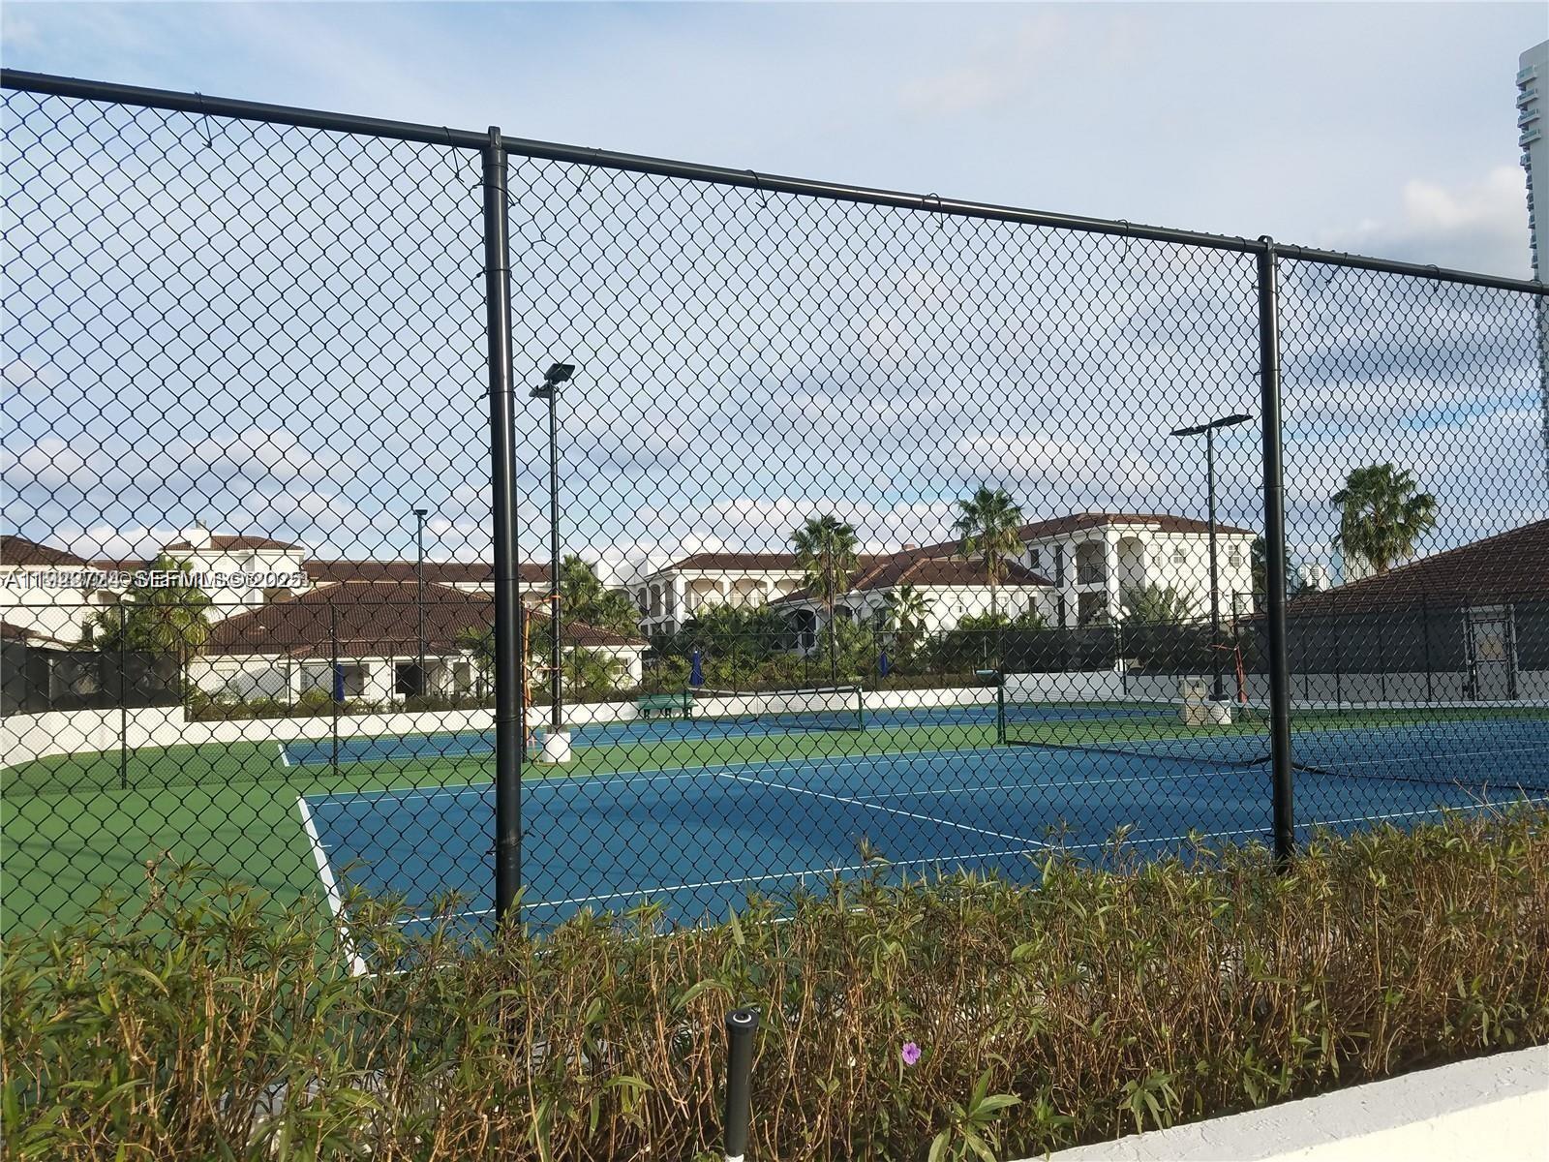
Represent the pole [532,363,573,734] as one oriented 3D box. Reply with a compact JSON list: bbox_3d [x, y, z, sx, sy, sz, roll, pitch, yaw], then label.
[{"bbox_3d":[-4.016,-0.531,21.196,0.420,6.550,2.000,0,-5,-23],"label":"pole"}]

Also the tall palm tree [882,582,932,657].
[{"bbox_3d":[5.370,2.270,46.957,2.000,4.300,2.000,0,-5,-23],"label":"tall palm tree"}]

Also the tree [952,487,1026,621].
[{"bbox_3d":[9.081,0.313,48.437,3.000,8.400,3.000,0,-5,-23],"label":"tree"}]

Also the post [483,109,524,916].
[{"bbox_3d":[-0.794,0.167,3.428,0.080,3.060,0.080,0,-5,-23],"label":"post"}]

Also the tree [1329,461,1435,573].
[{"bbox_3d":[25.256,-0.351,47.831,4.400,8.900,4.400,0,-5,-23],"label":"tree"}]

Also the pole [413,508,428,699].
[{"bbox_3d":[-11.594,0.956,38.179,0.420,6.650,1.800,0,-5,-23],"label":"pole"}]

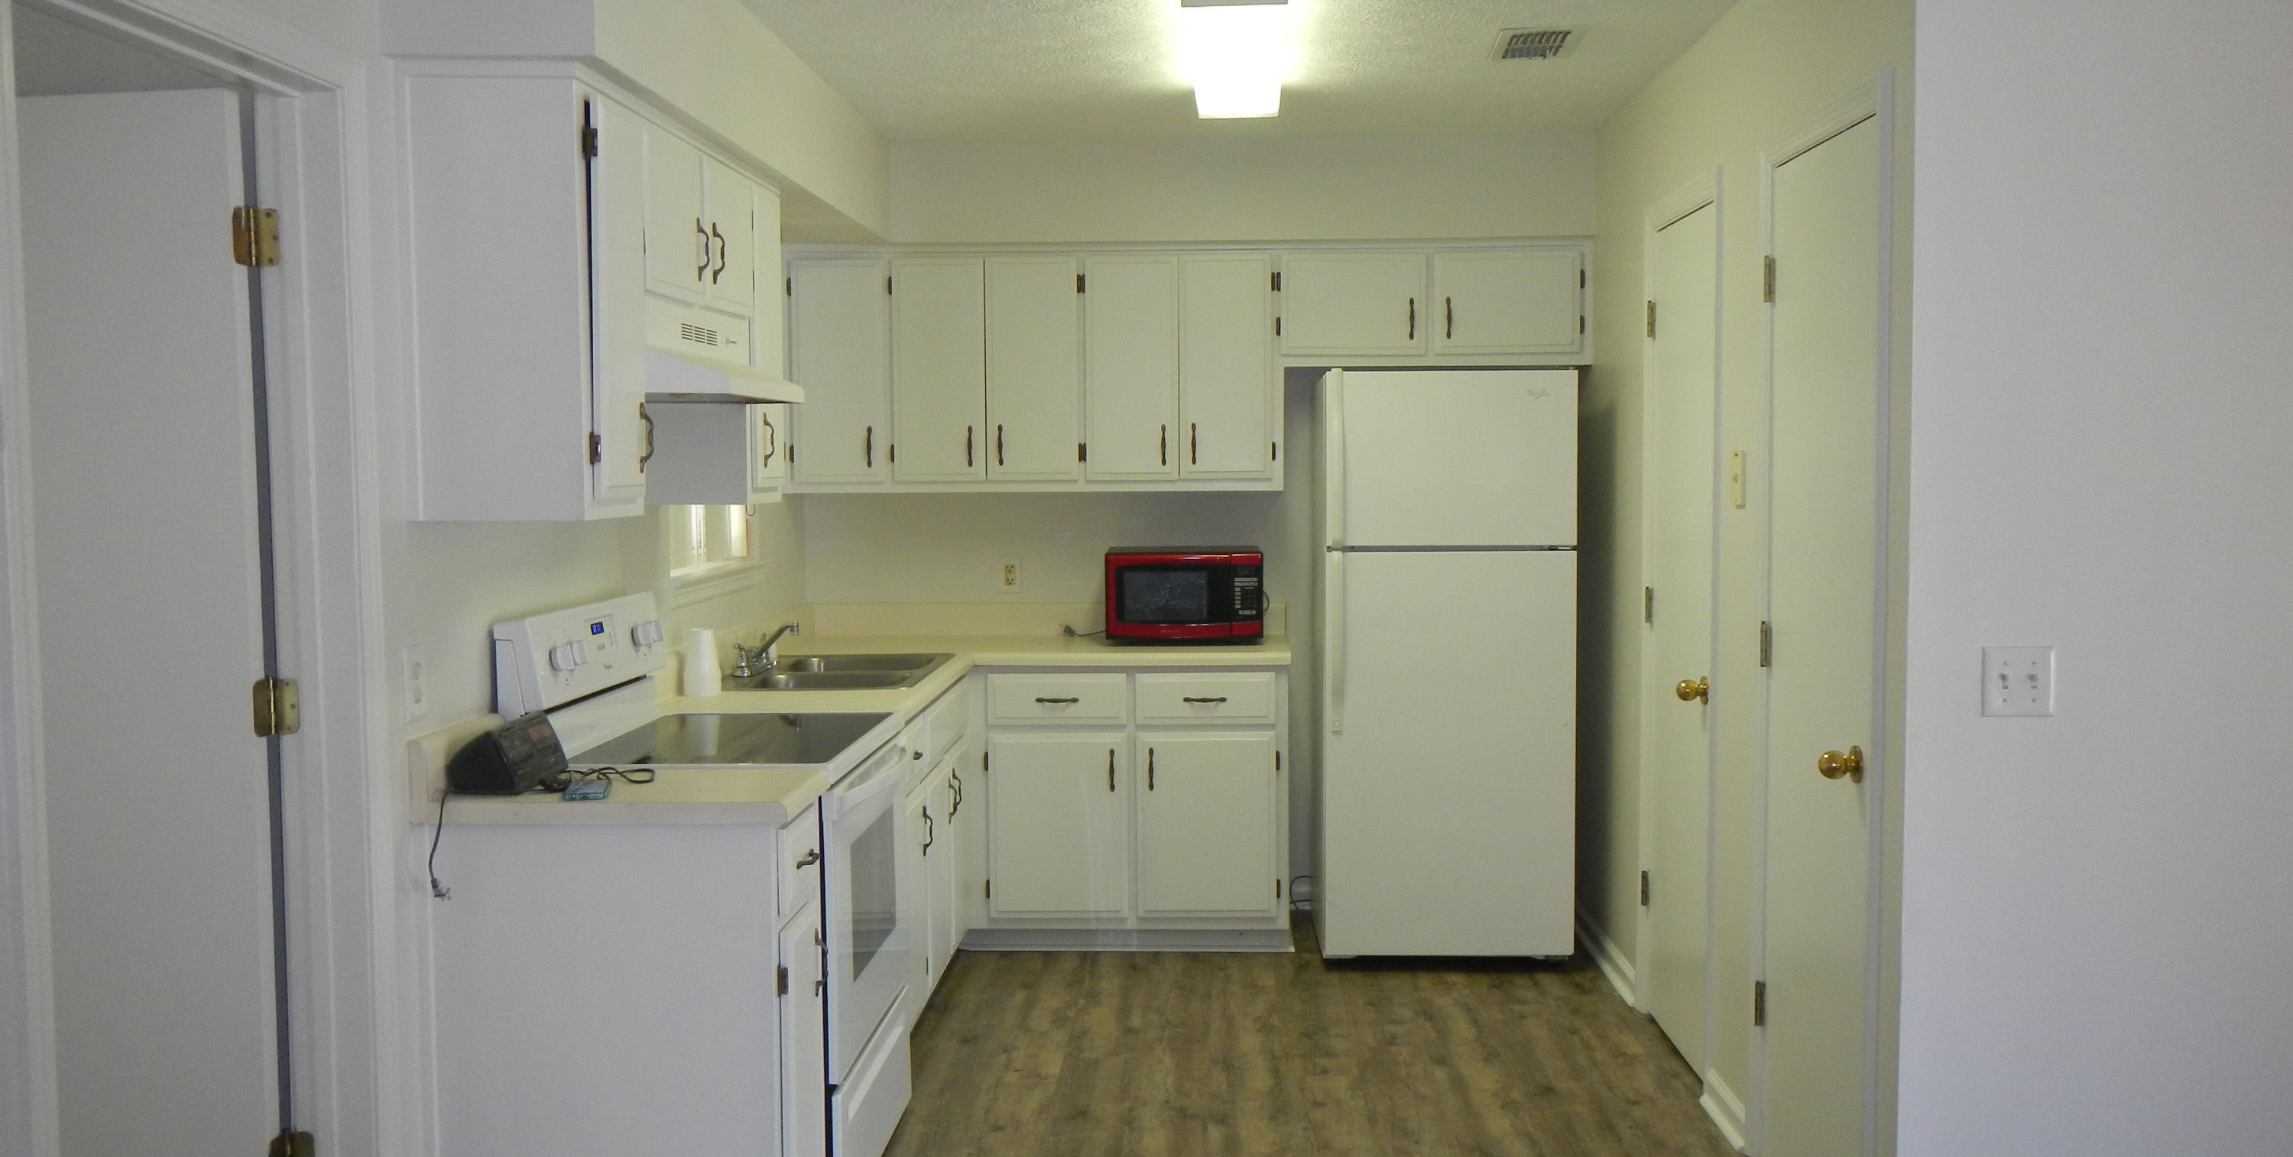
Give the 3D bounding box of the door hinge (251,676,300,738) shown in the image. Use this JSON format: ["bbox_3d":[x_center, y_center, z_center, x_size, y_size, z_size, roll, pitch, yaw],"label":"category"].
[{"bbox_3d":[-1.385,0.205,2.951,0.078,0.095,0.030,0,4,2],"label":"door hinge"}]

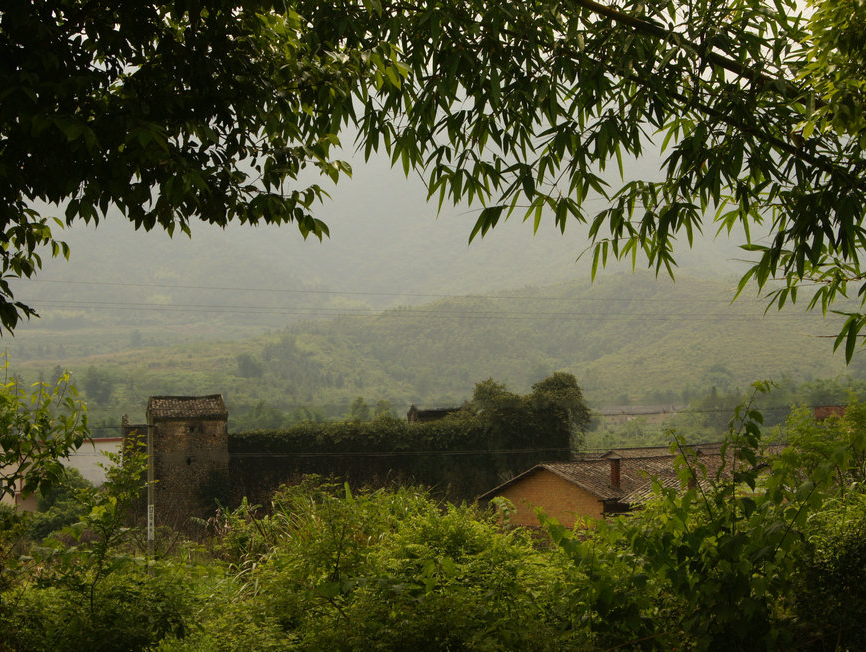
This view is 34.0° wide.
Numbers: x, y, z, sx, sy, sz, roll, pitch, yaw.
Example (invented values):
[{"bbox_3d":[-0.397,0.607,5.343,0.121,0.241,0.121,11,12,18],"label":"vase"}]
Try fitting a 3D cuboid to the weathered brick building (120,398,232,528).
[{"bbox_3d":[-15.650,8.200,86.000,5.800,8.000,5.200,0,1,-16],"label":"weathered brick building"}]

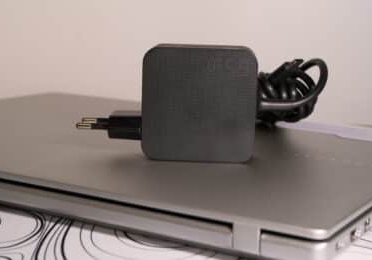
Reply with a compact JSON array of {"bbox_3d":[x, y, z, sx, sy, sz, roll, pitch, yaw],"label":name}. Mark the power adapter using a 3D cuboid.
[{"bbox_3d":[0.015,-0.025,0.528,0.170,0.075,0.092,2,12,3],"label":"power adapter"}]

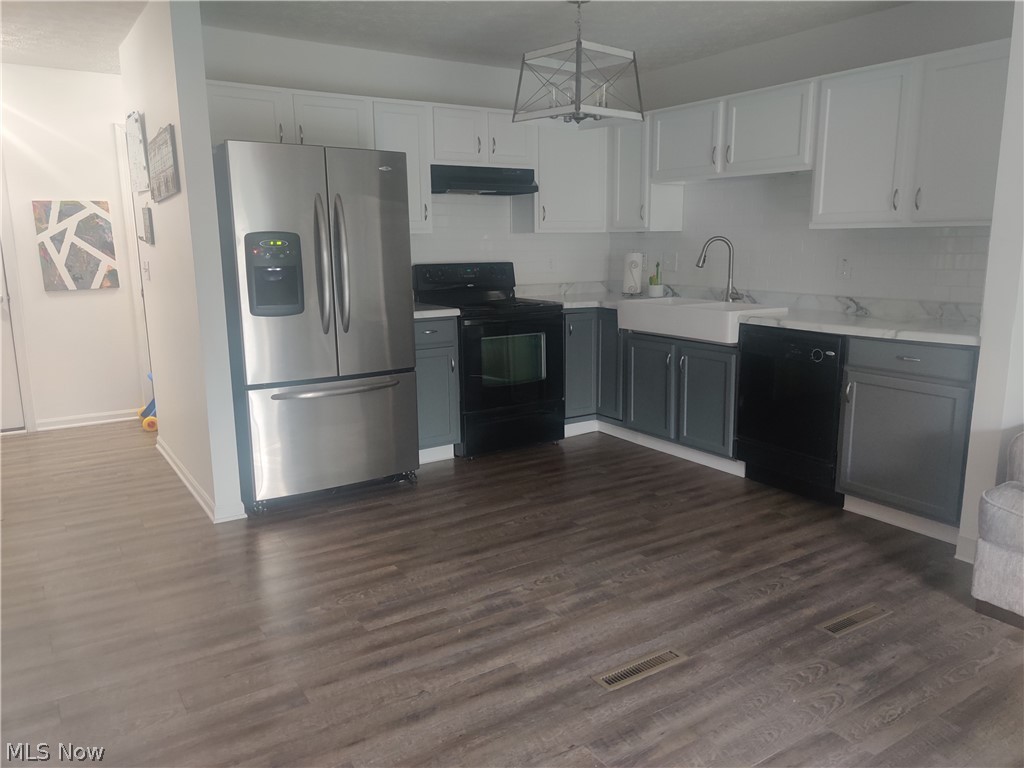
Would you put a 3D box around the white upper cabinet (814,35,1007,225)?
[{"bbox_3d":[1.970,-1.128,3.766,0.315,0.762,1.070,-7,12,-32],"label":"white upper cabinet"}]

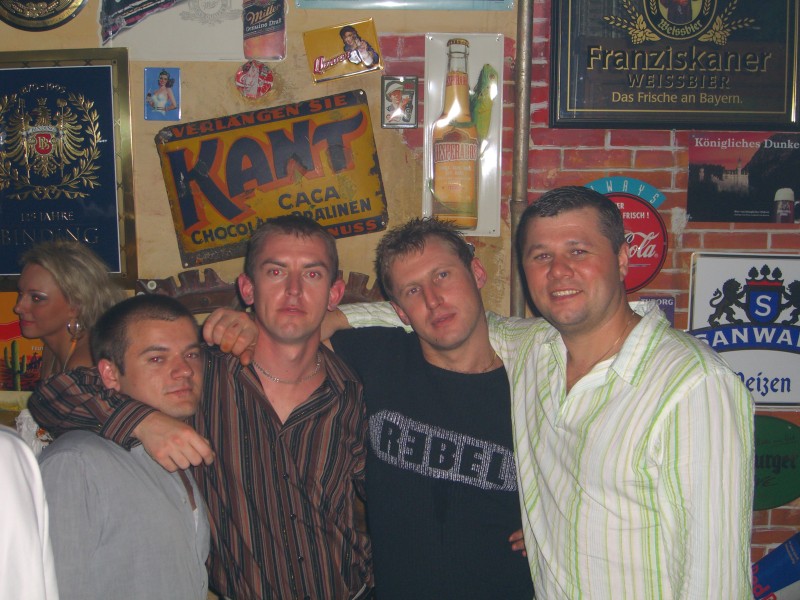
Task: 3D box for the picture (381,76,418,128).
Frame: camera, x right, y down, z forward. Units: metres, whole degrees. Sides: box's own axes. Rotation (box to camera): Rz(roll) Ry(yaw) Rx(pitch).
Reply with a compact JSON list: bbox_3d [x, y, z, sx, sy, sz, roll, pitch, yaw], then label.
[{"bbox_3d":[0.000,-0.535,3.563,0.100,0.142,0.010,0,5,0],"label":"picture"}]

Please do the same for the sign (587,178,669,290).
[{"bbox_3d":[0.594,-0.174,3.593,0.279,0.319,0.010,0,5,0],"label":"sign"}]

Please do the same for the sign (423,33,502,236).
[{"bbox_3d":[0.171,-0.444,3.565,0.213,0.547,0.020,1,5,0],"label":"sign"}]

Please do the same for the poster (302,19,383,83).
[{"bbox_3d":[-0.152,-0.671,3.551,0.191,0.142,0.010,-11,5,1],"label":"poster"}]

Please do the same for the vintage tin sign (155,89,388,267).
[{"bbox_3d":[-0.345,-0.329,3.580,0.581,0.384,0.010,-10,5,1],"label":"vintage tin sign"}]

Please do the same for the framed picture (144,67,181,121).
[{"bbox_3d":[-0.642,-0.556,3.563,0.099,0.141,0.006,0,5,0],"label":"framed picture"}]

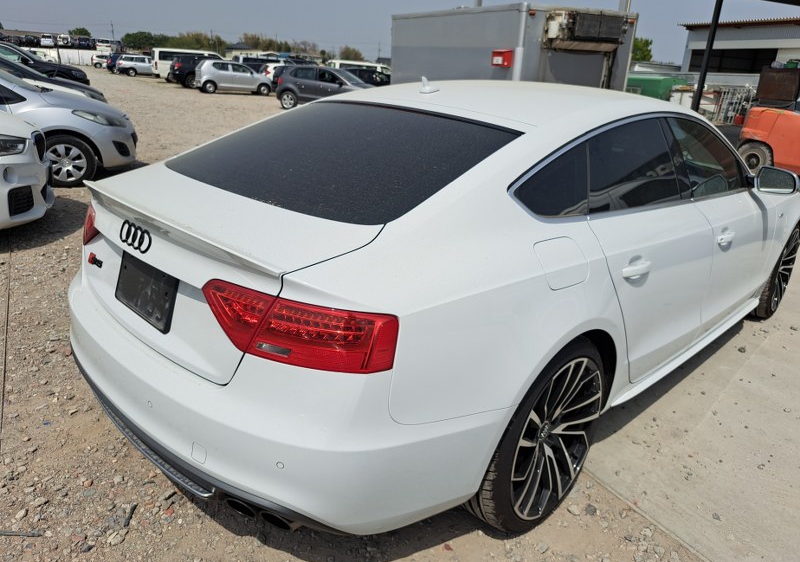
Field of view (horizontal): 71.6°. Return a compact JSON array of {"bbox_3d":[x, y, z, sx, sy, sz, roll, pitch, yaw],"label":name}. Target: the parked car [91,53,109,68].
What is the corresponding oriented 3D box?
[{"bbox_3d":[-33.671,-25.399,64.356,3.800,1.500,1.670,-10,24,-31],"label":"parked car"}]

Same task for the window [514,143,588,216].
[{"bbox_3d":[0.461,-0.274,1.596,0.410,0.220,0.050,-7,-1,-37],"label":"window"}]

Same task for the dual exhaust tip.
[{"bbox_3d":[-0.357,0.601,1.466,0.210,0.085,0.130,15,23,31],"label":"dual exhaust tip"}]

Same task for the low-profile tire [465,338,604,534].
[{"bbox_3d":[0.419,0.464,1.806,0.660,0.660,0.260,-16,26,-43],"label":"low-profile tire"}]

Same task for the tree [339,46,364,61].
[{"bbox_3d":[-6.888,-31.173,78.777,4.000,4.700,4.000,2,21,-1],"label":"tree"}]

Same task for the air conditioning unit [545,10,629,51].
[{"bbox_3d":[2.531,-3.293,7.374,1.300,0.500,0.340,-7,23,-24],"label":"air conditioning unit"}]

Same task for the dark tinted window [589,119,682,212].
[{"bbox_3d":[0.781,-0.390,1.882,0.730,0.320,0.050,-16,4,-42],"label":"dark tinted window"}]

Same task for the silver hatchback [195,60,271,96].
[{"bbox_3d":[-7.888,-9.659,26.372,3.400,1.480,1.475,-7,23,-24],"label":"silver hatchback"}]

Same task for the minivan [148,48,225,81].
[{"bbox_3d":[-13.258,-13.825,35.588,4.720,1.980,1.700,-12,25,-33],"label":"minivan"}]

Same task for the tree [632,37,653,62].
[{"bbox_3d":[18.780,-17.239,45.000,3.600,4.400,3.600,3,21,0],"label":"tree"}]

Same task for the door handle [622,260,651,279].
[{"bbox_3d":[0.739,-0.040,1.736,0.205,0.042,0.050,-16,26,-43],"label":"door handle"}]

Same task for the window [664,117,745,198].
[{"bbox_3d":[1.382,-0.549,2.444,0.800,0.340,0.050,-16,4,-42],"label":"window"}]

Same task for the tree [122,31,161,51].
[{"bbox_3d":[-36.604,-32.389,77.943,5.400,5.400,5.000,2,21,-1],"label":"tree"}]

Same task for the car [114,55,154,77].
[{"bbox_3d":[-18.044,-15.626,40.422,4.400,1.500,1.695,-7,23,-24],"label":"car"}]

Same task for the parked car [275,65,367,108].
[{"bbox_3d":[-2.516,-7.062,20.384,3.985,1.475,1.690,3,21,2],"label":"parked car"}]

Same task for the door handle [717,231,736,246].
[{"bbox_3d":[1.443,-0.188,2.460,0.220,0.045,0.060,-16,27,-42],"label":"door handle"}]

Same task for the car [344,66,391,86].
[{"bbox_3d":[-2.278,-11.925,32.827,4.200,1.500,1.700,3,21,2],"label":"car"}]

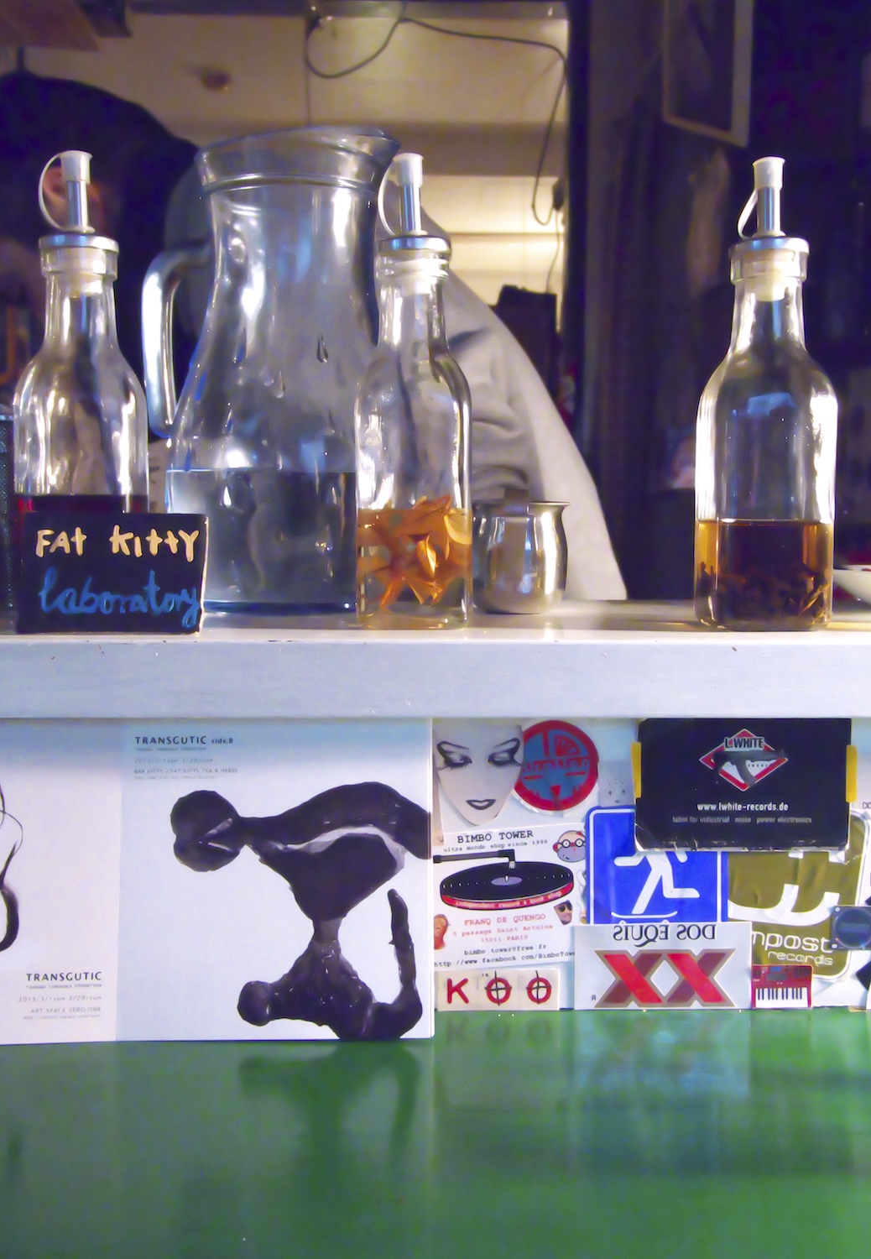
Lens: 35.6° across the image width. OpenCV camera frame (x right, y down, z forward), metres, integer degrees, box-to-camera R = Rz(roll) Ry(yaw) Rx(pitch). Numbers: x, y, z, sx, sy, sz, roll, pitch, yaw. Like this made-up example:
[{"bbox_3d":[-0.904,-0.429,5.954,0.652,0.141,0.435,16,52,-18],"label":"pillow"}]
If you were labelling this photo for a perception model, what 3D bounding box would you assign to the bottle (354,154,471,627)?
[{"bbox_3d":[-0.010,-0.104,0.595,0.048,0.204,0.048,0,5,0],"label":"bottle"}]

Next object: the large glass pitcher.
[{"bbox_3d":[-0.080,-0.132,0.714,0.146,0.240,0.135,1,5,7],"label":"large glass pitcher"}]

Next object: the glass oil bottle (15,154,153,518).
[{"bbox_3d":[-0.154,-0.103,0.590,0.048,0.204,0.048,0,5,0],"label":"glass oil bottle"}]

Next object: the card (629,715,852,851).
[{"bbox_3d":[0.127,0.064,0.562,0.088,0.055,0.002,0,5,0],"label":"card"}]

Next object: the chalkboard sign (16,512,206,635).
[{"bbox_3d":[-0.134,-0.023,0.564,0.075,0.052,0.006,0,-11,0],"label":"chalkboard sign"}]

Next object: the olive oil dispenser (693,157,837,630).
[{"bbox_3d":[0.145,-0.103,0.593,0.048,0.204,0.048,0,5,0],"label":"olive oil dispenser"}]

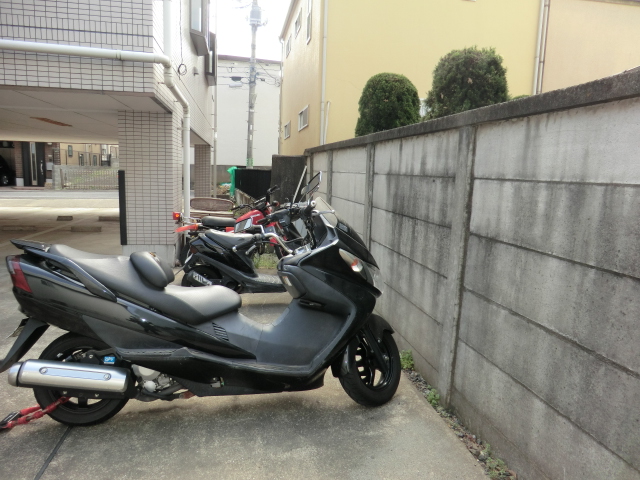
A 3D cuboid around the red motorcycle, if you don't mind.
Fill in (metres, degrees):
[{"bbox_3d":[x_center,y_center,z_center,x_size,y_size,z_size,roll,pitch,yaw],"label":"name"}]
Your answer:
[{"bbox_3d":[-0.921,-0.103,5.540,1.830,1.130,0.720,-5,11,-36],"label":"red motorcycle"}]

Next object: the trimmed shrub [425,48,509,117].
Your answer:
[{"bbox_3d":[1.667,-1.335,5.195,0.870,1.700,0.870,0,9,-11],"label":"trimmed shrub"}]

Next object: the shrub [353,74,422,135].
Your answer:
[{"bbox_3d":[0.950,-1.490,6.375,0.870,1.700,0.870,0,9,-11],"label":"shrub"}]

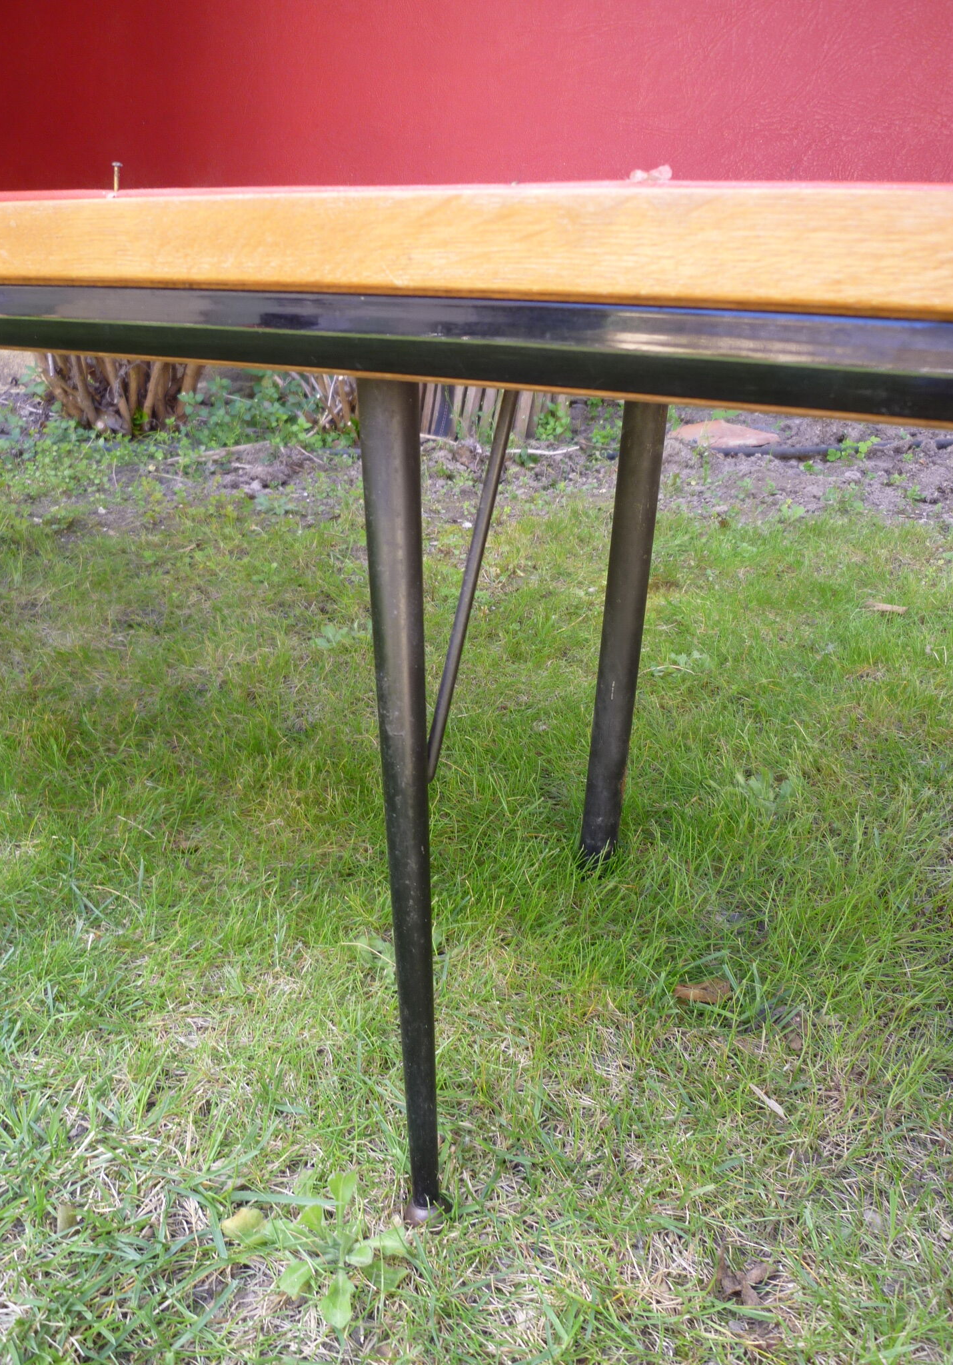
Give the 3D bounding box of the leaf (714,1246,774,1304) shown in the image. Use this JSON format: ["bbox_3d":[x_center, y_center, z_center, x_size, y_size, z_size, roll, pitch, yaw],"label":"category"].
[{"bbox_3d":[0.180,0.398,0.662,0.037,0.016,0.033,-1,29,0],"label":"leaf"}]

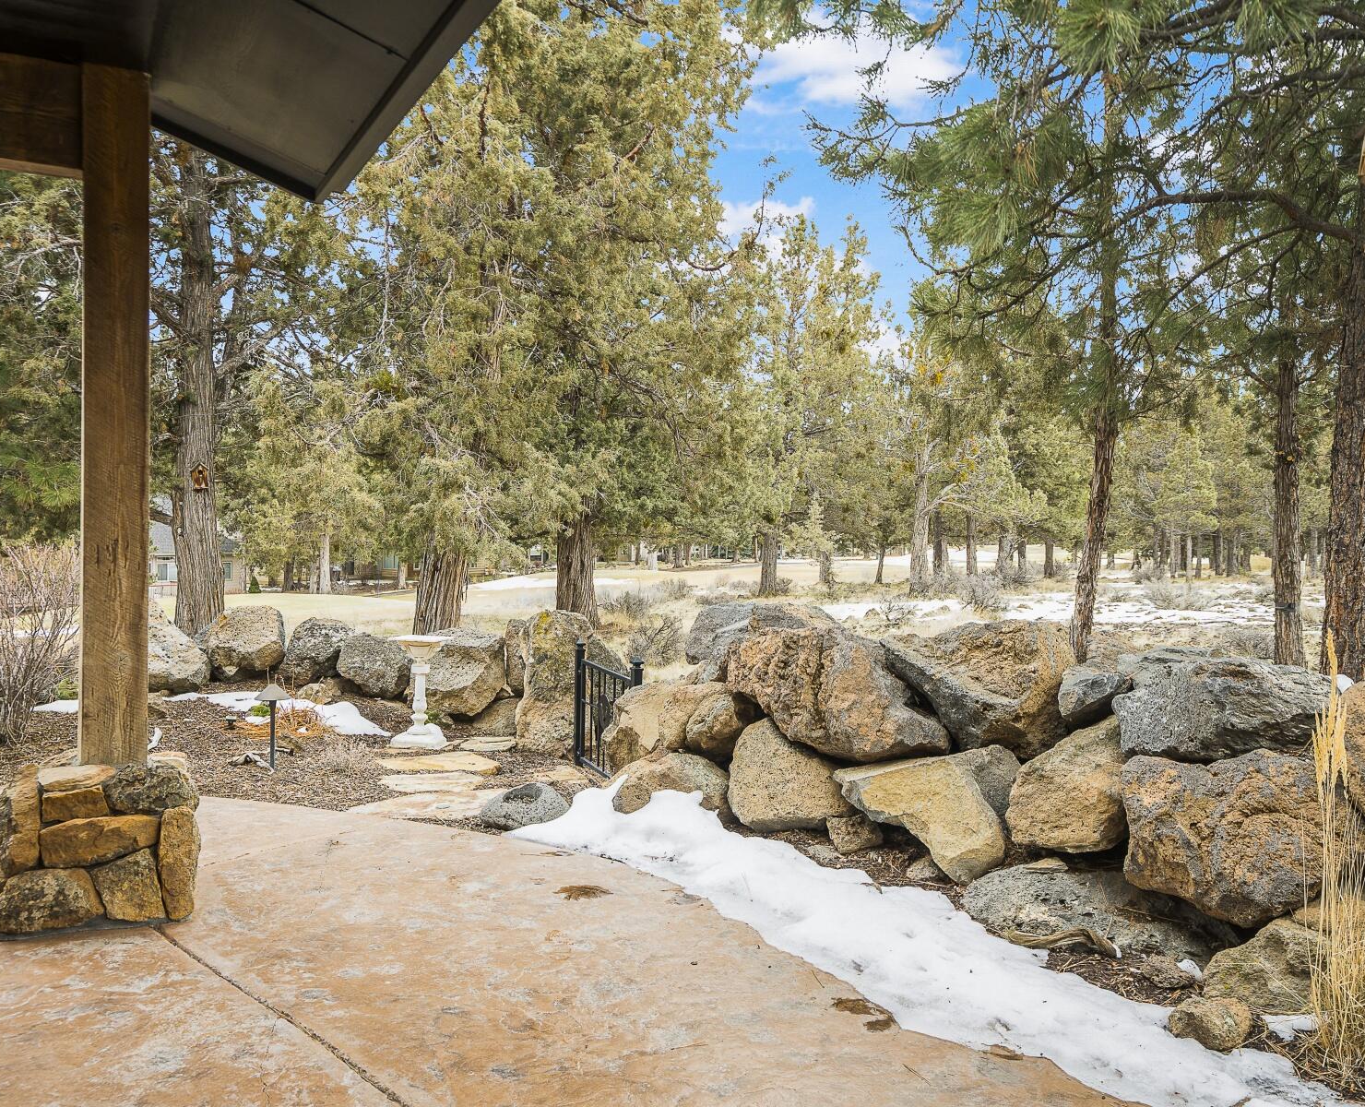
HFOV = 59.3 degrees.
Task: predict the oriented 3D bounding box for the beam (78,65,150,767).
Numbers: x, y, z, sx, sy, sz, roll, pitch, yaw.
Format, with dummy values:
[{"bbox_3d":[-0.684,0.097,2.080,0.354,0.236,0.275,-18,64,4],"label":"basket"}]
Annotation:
[{"bbox_3d":[-2.030,-0.479,4.293,0.207,2.431,0.207,0,0,-28],"label":"beam"}]

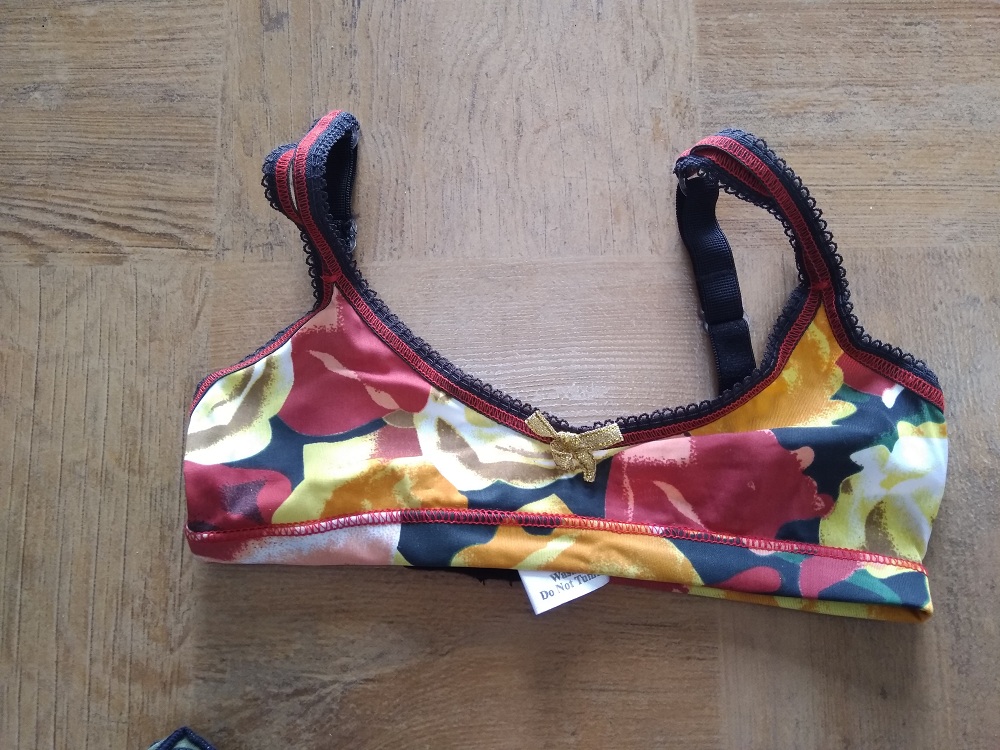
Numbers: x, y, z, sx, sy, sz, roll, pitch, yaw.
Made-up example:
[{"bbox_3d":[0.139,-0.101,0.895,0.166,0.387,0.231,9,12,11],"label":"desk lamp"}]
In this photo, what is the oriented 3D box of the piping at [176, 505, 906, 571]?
[{"bbox_3d":[0.023,0.069,0.326,0.309,0.014,0.020,3,83,-2],"label":"piping"}]

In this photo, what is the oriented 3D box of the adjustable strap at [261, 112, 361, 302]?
[{"bbox_3d":[-0.080,-0.071,0.332,0.040,0.028,0.078,0,83,-2],"label":"adjustable strap"}]

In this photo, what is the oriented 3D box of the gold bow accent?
[{"bbox_3d":[0.031,0.030,0.327,0.040,0.008,0.029,4,83,-2],"label":"gold bow accent"}]

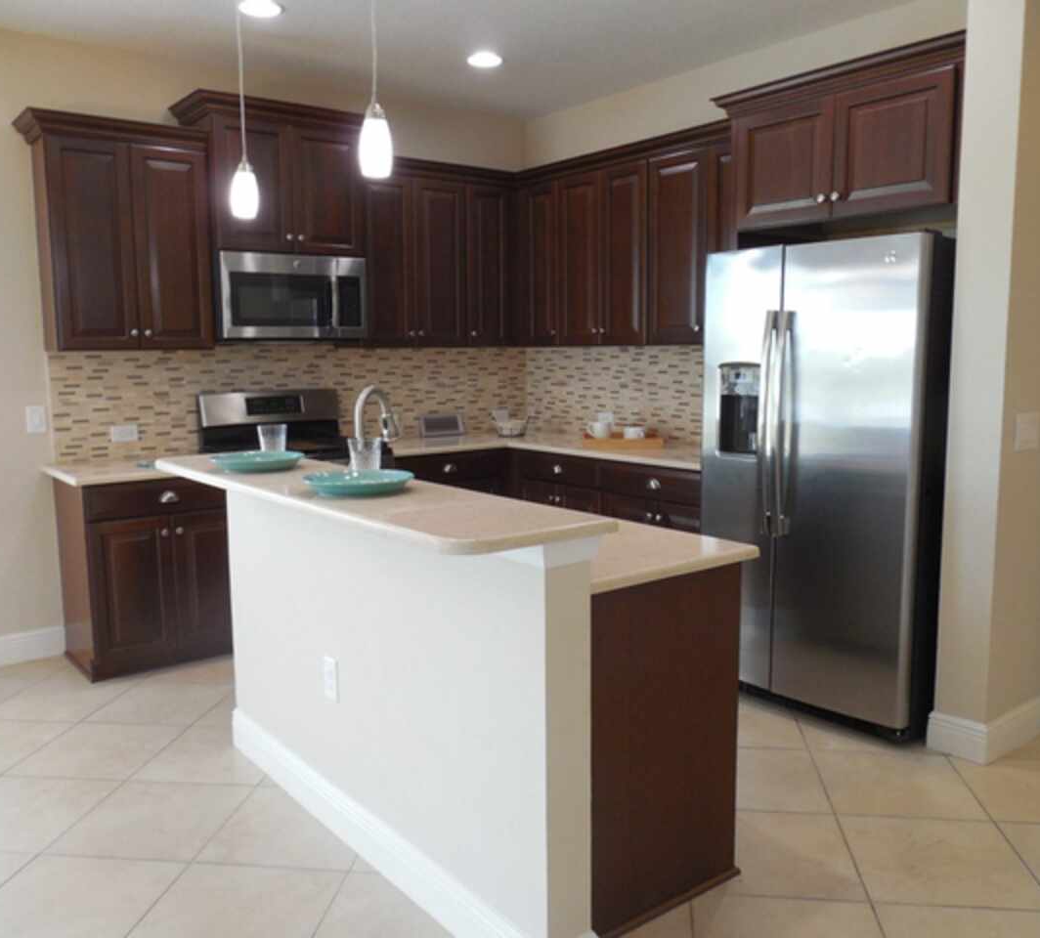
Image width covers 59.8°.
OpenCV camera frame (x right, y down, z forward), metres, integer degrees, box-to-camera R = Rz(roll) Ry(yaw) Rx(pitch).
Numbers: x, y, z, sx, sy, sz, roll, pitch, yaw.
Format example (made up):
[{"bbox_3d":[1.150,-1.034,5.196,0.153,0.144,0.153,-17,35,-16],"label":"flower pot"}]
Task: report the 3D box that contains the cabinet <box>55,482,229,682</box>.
[{"bbox_3d":[-1.748,0.448,4.308,0.702,0.875,0.593,-6,9,-38],"label":"cabinet"}]

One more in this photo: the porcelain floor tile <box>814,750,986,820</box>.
[{"bbox_3d":[1.219,1.029,2.948,0.457,0.010,0.457,0,8,7],"label":"porcelain floor tile"}]

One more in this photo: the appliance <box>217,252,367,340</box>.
[{"bbox_3d":[-1.236,-0.866,4.669,0.759,0.425,0.428,-6,9,-38],"label":"appliance"}]

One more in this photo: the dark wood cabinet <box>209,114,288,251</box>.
[{"bbox_3d":[-1.386,-1.361,4.407,0.385,0.610,0.360,-7,10,-38],"label":"dark wood cabinet"}]

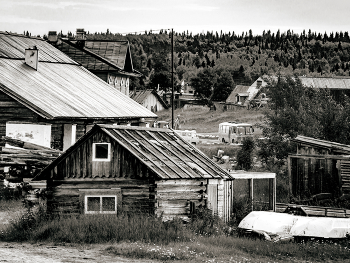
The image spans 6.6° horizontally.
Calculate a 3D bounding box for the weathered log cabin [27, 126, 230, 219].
[{"bbox_3d":[-1.531,1.494,112.000,5.100,3.500,5.800,0,0,28],"label":"weathered log cabin"}]

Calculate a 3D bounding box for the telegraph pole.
[{"bbox_3d":[-0.186,-3.471,245.000,0.250,9.600,0.250,0,0,0],"label":"telegraph pole"}]

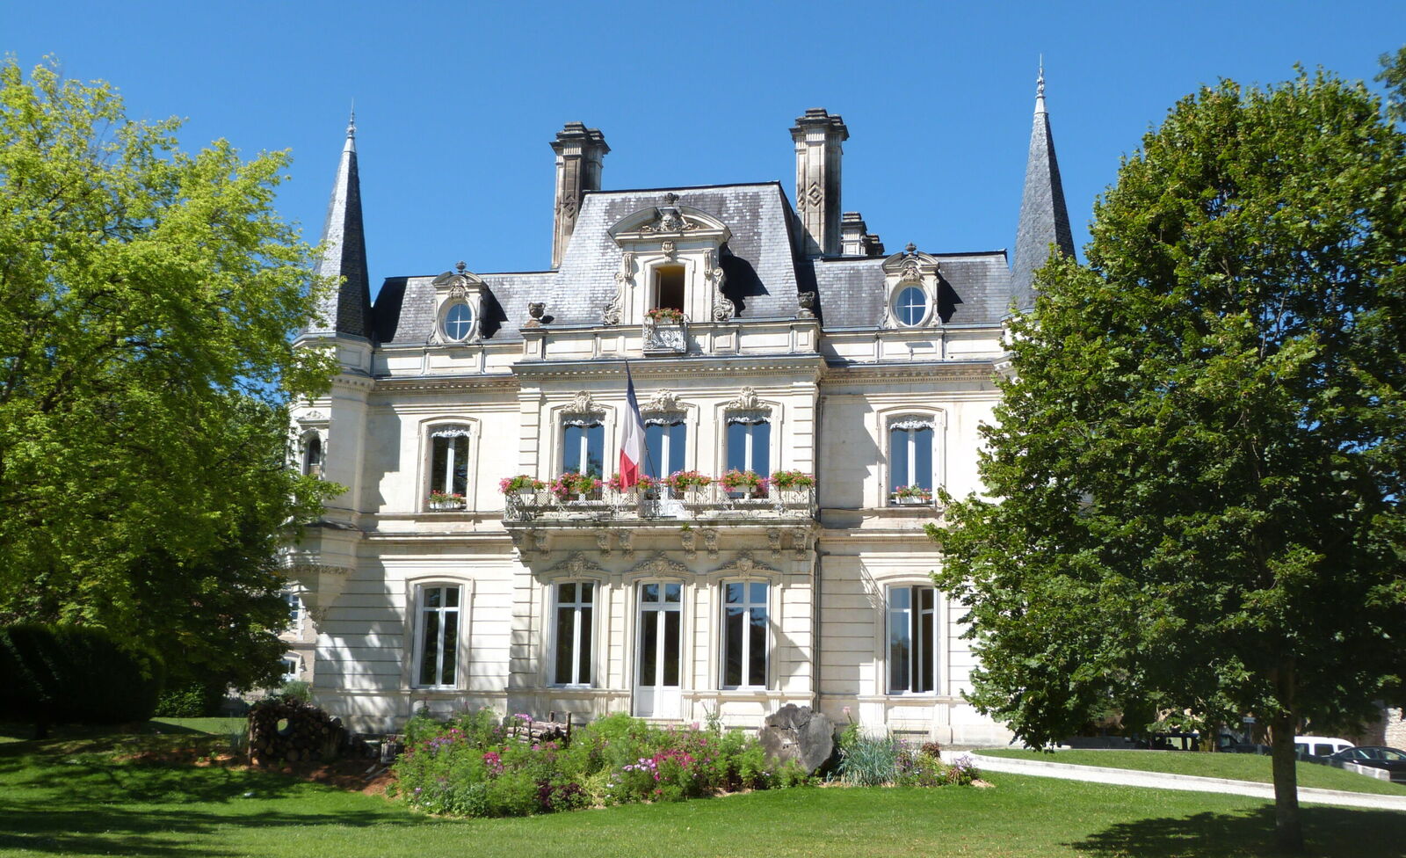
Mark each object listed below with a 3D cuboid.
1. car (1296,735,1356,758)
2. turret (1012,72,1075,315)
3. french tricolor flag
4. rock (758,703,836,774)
[{"bbox_3d":[23.241,12.325,65.000,4.100,1.800,1.700,-1,-11,13],"label":"car"},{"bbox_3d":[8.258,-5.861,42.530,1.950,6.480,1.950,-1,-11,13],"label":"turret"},{"bbox_3d":[-1.678,-0.065,41.051,0.650,2.900,0.550,-1,-11,13],"label":"french tricolor flag"},{"bbox_3d":[1.629,5.383,30.300,1.300,1.200,0.850,-1,-11,13],"label":"rock"}]

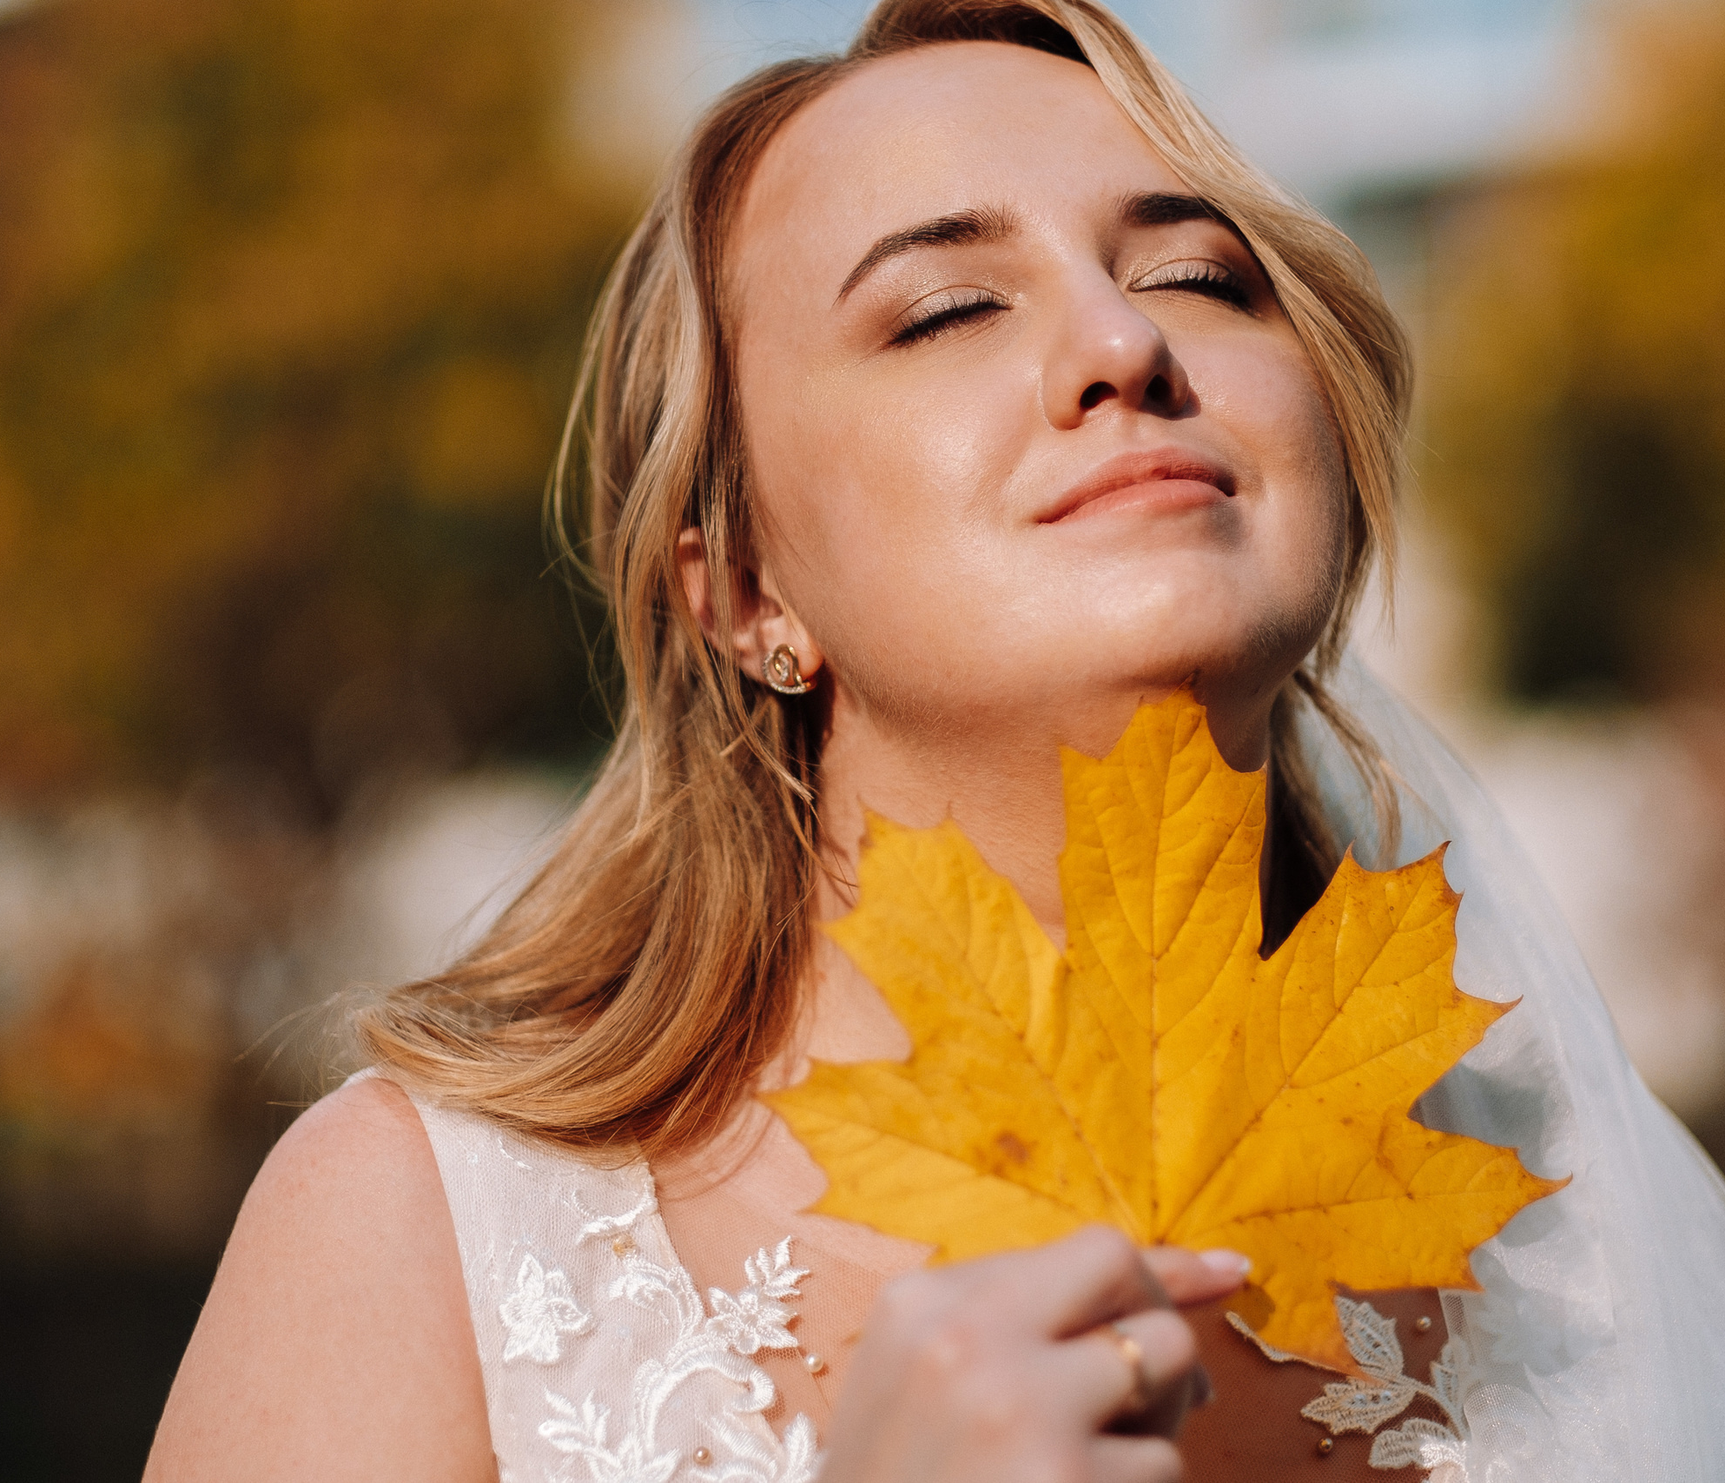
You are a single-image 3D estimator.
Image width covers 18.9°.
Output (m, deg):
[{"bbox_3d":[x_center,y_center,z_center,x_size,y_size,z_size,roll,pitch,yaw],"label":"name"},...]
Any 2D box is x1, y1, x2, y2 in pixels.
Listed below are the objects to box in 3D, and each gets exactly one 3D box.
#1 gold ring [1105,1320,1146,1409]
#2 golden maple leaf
[{"bbox_3d":[0.056,0.134,1.115,0.004,0.019,0.019,-15,15,-17],"label":"gold ring"},{"bbox_3d":[0.068,0.066,1.150,0.182,0.160,0.030,7,-16,-19],"label":"golden maple leaf"}]

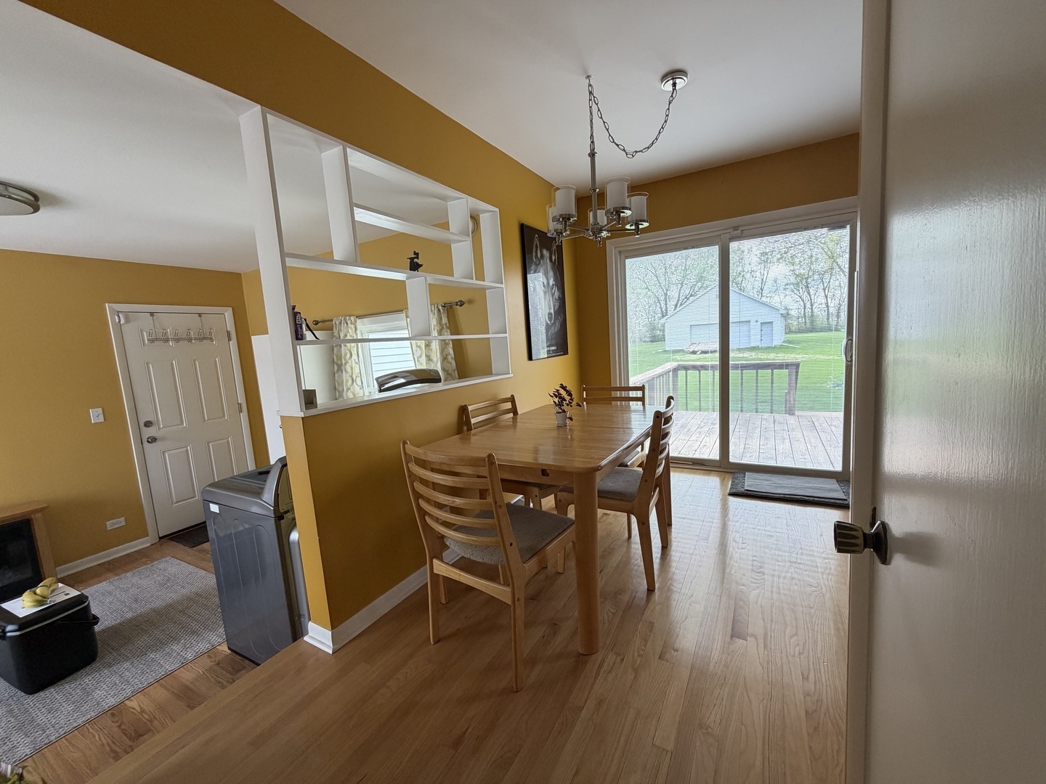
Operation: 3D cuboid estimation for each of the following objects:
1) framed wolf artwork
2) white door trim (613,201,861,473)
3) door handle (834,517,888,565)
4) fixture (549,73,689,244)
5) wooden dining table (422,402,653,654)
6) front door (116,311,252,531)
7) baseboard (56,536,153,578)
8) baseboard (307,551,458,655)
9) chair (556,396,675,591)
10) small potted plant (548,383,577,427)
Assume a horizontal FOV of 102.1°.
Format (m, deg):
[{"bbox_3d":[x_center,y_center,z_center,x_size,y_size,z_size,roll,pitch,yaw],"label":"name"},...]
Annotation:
[{"bbox_3d":[0.188,-0.751,3.317,0.030,0.955,0.650,1,8,30],"label":"framed wolf artwork"},{"bbox_3d":[1.663,-0.310,3.469,1.780,1.990,0.100,1,8,30],"label":"white door trim"},{"bbox_3d":[0.502,0.220,0.632,0.063,0.066,0.066,0,8,30],"label":"door handle"},{"bbox_3d":[0.415,-1.184,2.123,0.690,0.785,0.580,0,8,30],"label":"fixture"},{"bbox_3d":[0.252,0.547,2.330,0.892,0.737,1.370,1,8,32],"label":"wooden dining table"},{"bbox_3d":[-3.113,0.265,4.009,0.050,1.985,0.813,0,8,30],"label":"front door"},{"bbox_3d":[-3.408,1.346,3.467,0.016,0.078,0.570,0,8,30],"label":"baseboard"},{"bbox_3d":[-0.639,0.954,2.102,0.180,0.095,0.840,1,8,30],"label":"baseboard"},{"bbox_3d":[0.528,0.488,2.273,0.560,0.883,0.485,0,8,26],"label":"chair"},{"bbox_3d":[0.212,0.070,2.301,0.160,0.220,0.160,-3,7,0],"label":"small potted plant"}]

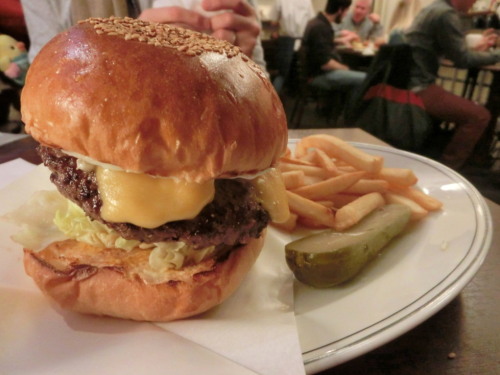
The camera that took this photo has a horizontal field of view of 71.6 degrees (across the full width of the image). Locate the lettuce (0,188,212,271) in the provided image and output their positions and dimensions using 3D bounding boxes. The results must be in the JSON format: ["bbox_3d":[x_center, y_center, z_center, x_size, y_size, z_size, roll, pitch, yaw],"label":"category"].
[{"bbox_3d":[-0.051,0.009,0.145,0.104,0.026,0.082,2,17,-1],"label":"lettuce"}]

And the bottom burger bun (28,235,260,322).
[{"bbox_3d":[-0.043,0.025,0.155,0.099,0.028,0.099,1,18,0],"label":"bottom burger bun"}]

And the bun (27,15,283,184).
[{"bbox_3d":[-0.033,-0.038,0.143,0.102,0.049,0.102,10,14,-4],"label":"bun"}]

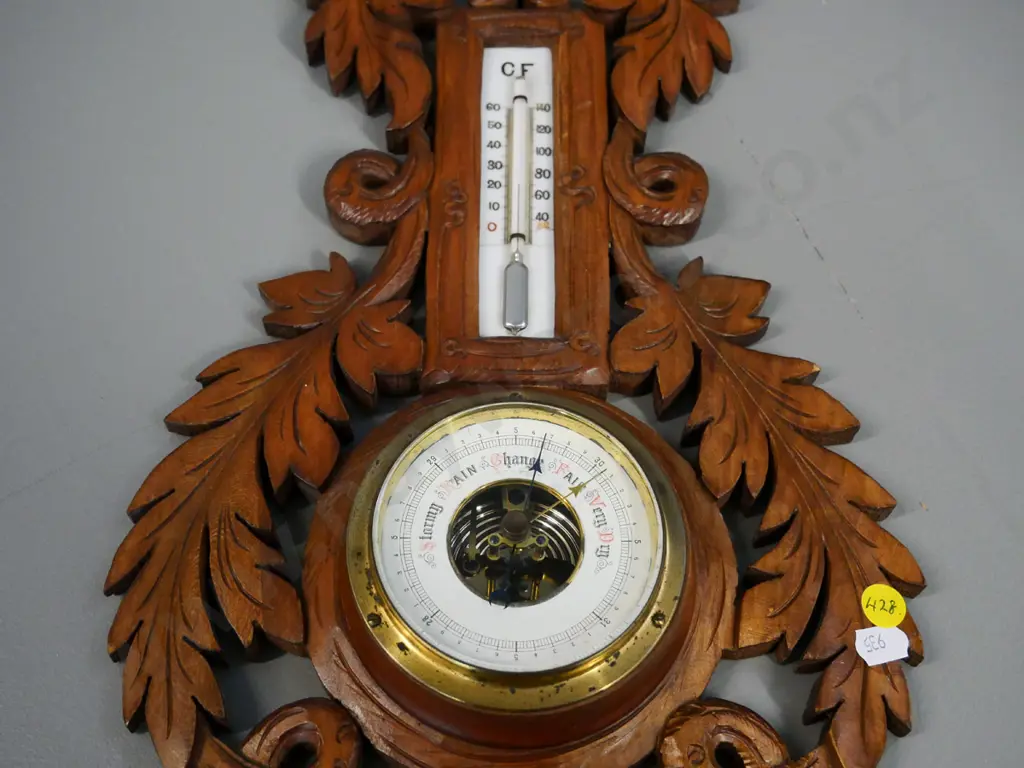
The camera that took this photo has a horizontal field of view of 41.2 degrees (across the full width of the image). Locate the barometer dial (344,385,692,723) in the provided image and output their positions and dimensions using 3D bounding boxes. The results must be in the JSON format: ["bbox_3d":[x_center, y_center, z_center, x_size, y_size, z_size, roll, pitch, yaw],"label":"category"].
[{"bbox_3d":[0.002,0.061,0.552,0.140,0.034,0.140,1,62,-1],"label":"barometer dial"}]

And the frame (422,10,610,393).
[{"bbox_3d":[0.003,-0.088,0.672,0.084,0.032,0.218,1,62,-2],"label":"frame"}]

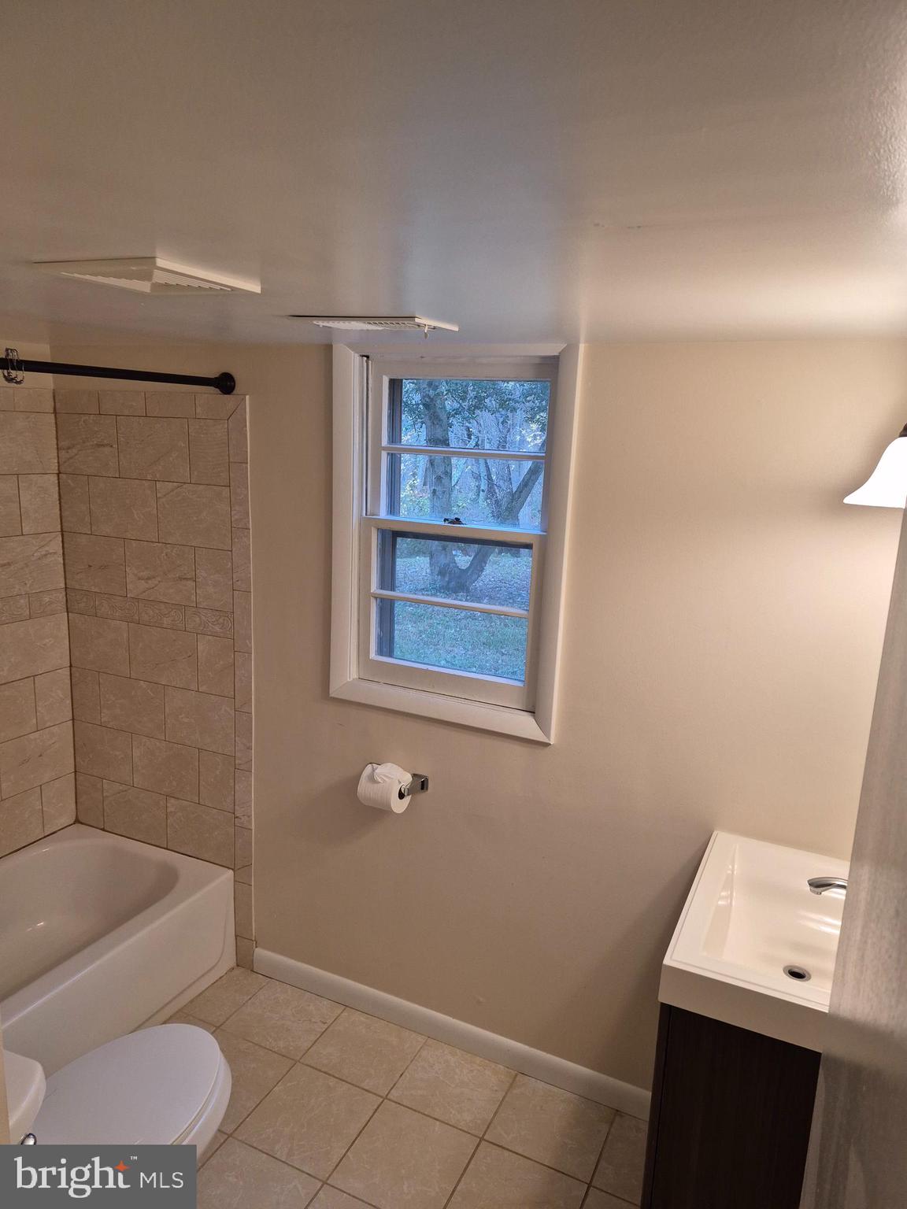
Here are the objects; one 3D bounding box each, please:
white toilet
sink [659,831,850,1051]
[{"bbox_3d":[-0.774,1.131,1.667,0.430,0.760,0.730,7,12,24],"label":"white toilet"},{"bbox_3d":[0.741,0.709,1.692,0.470,0.120,0.610,7,12,24],"label":"sink"}]

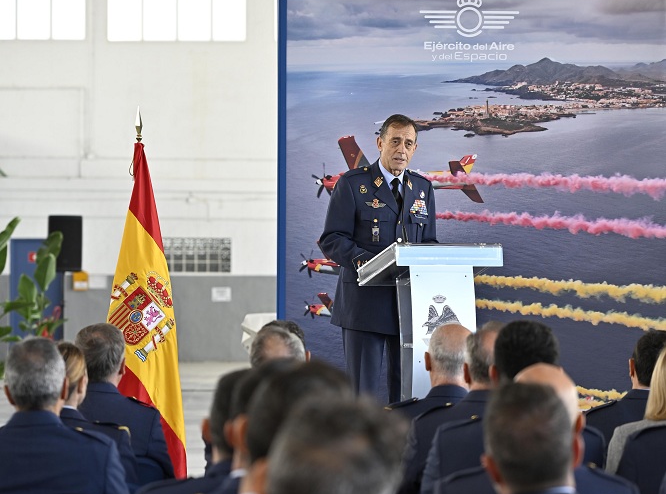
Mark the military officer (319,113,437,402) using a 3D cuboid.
[{"bbox_3d":[0.200,0.295,14.650,0.560,1.760,0.430,0,0,-25],"label":"military officer"}]

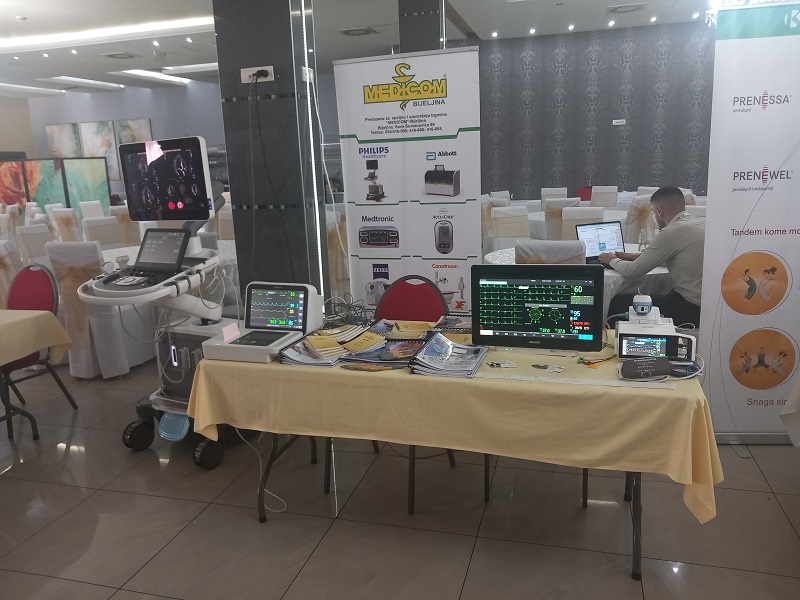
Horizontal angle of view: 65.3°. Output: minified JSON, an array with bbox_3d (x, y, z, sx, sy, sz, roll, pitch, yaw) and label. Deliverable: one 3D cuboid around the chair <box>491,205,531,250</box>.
[{"bbox_3d":[1.137,-0.359,5.873,0.440,1.000,0.540,-5,13,-11],"label":"chair"}]

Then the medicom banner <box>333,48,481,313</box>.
[{"bbox_3d":[0.075,-0.390,3.792,0.860,2.070,0.160,2,13,17],"label":"medicom banner"}]

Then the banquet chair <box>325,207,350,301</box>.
[{"bbox_3d":[-0.732,-0.620,7.495,0.440,0.990,0.520,-3,12,-2],"label":"banquet chair"}]

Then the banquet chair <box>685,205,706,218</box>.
[{"bbox_3d":[2.345,-0.251,5.159,0.440,1.000,0.540,7,16,37],"label":"banquet chair"}]

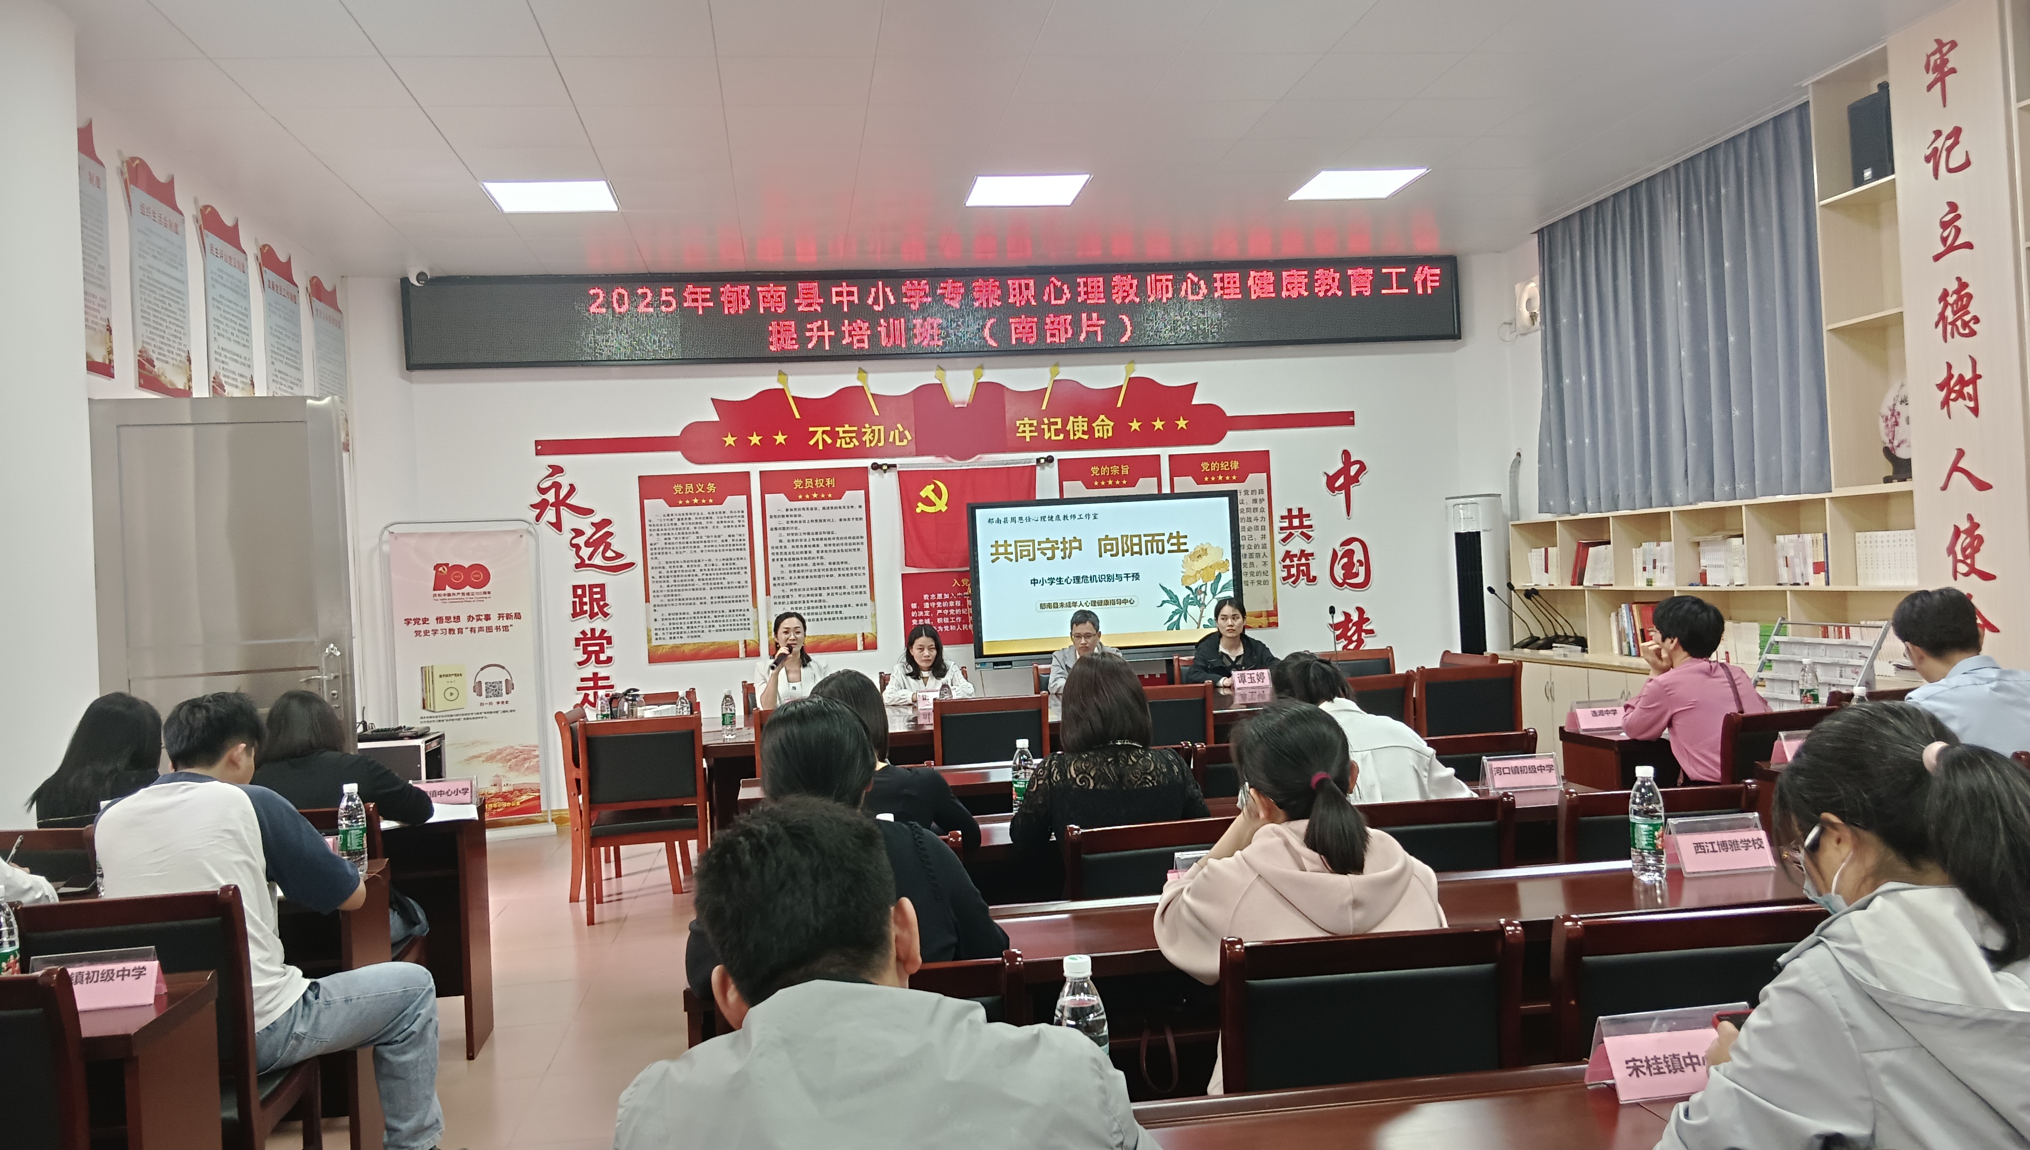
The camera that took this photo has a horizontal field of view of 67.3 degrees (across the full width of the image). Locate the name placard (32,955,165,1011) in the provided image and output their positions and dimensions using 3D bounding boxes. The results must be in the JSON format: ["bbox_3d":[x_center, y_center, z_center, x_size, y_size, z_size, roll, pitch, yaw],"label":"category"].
[{"bbox_3d":[-1.605,0.702,2.660,0.200,0.095,0.095,-3,0,-8],"label":"name placard"}]

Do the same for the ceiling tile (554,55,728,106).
[{"bbox_3d":[-1.475,-1.965,6.063,0.600,0.020,0.590,-3,0,-8],"label":"ceiling tile"}]

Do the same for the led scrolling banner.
[{"bbox_3d":[-0.377,-1.723,10.001,6.901,0.570,0.120,-3,0,-8],"label":"led scrolling banner"}]

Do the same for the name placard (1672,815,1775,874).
[{"bbox_3d":[1.385,0.534,3.001,0.200,0.094,0.076,-3,0,-10],"label":"name placard"}]

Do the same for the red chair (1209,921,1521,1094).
[{"bbox_3d":[0.522,0.966,2.466,0.460,0.885,0.500,-3,0,-4],"label":"red chair"}]

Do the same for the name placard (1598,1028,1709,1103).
[{"bbox_3d":[0.791,0.562,1.820,0.200,0.094,0.076,-3,0,-10],"label":"name placard"}]

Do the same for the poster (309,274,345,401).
[{"bbox_3d":[-3.956,-1.215,8.783,0.025,0.980,0.660,-3,0,-8],"label":"poster"}]

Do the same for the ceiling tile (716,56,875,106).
[{"bbox_3d":[-0.877,-1.995,6.151,0.600,0.020,0.590,-3,0,-8],"label":"ceiling tile"}]

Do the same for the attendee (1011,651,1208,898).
[{"bbox_3d":[0.236,0.809,3.765,0.520,1.240,0.750,-3,0,-8],"label":"attendee"}]

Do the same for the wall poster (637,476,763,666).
[{"bbox_3d":[-2.056,-0.048,9.957,0.711,1.220,0.020,-3,0,-8],"label":"wall poster"}]

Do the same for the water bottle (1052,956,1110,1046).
[{"bbox_3d":[0.079,0.562,1.784,0.066,0.230,0.066,-3,0,-8],"label":"water bottle"}]

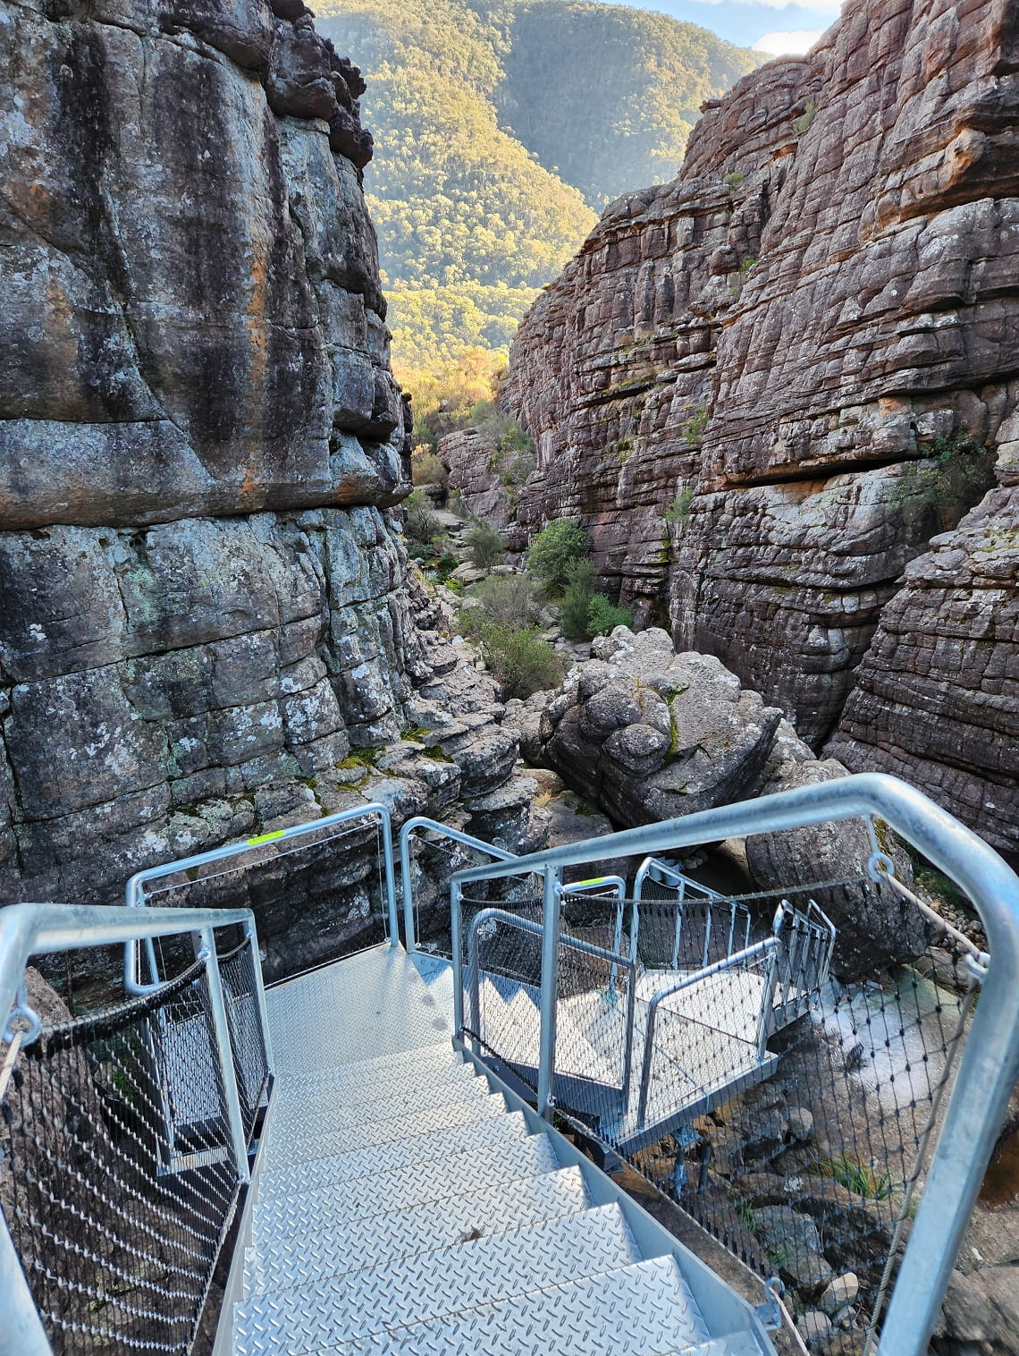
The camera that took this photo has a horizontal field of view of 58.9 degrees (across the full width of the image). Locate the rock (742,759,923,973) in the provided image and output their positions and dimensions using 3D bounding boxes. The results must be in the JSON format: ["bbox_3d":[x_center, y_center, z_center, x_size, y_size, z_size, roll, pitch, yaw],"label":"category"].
[{"bbox_3d":[4.026,2.317,11.100,1.980,2.250,2.100,9,24,21],"label":"rock"}]

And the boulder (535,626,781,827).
[{"bbox_3d":[2.263,0.781,13.700,3.550,2.600,3.000,4,23,10],"label":"boulder"}]

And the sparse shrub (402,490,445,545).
[{"bbox_3d":[-2.522,-4.601,26.000,1.350,1.550,1.250,-2,22,-5],"label":"sparse shrub"}]

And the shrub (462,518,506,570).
[{"bbox_3d":[-0.665,-3.659,24.600,1.180,1.360,1.150,-1,22,-1],"label":"shrub"}]

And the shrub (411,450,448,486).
[{"bbox_3d":[-2.870,-7.352,31.500,1.450,1.250,1.350,-2,22,-5],"label":"shrub"}]

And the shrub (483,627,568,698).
[{"bbox_3d":[0.295,-0.275,17.300,1.620,1.350,1.500,0,22,1],"label":"shrub"}]

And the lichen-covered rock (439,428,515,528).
[{"bbox_3d":[-0.948,-6.272,28.300,2.500,3.000,2.400,-1,22,-2],"label":"lichen-covered rock"}]

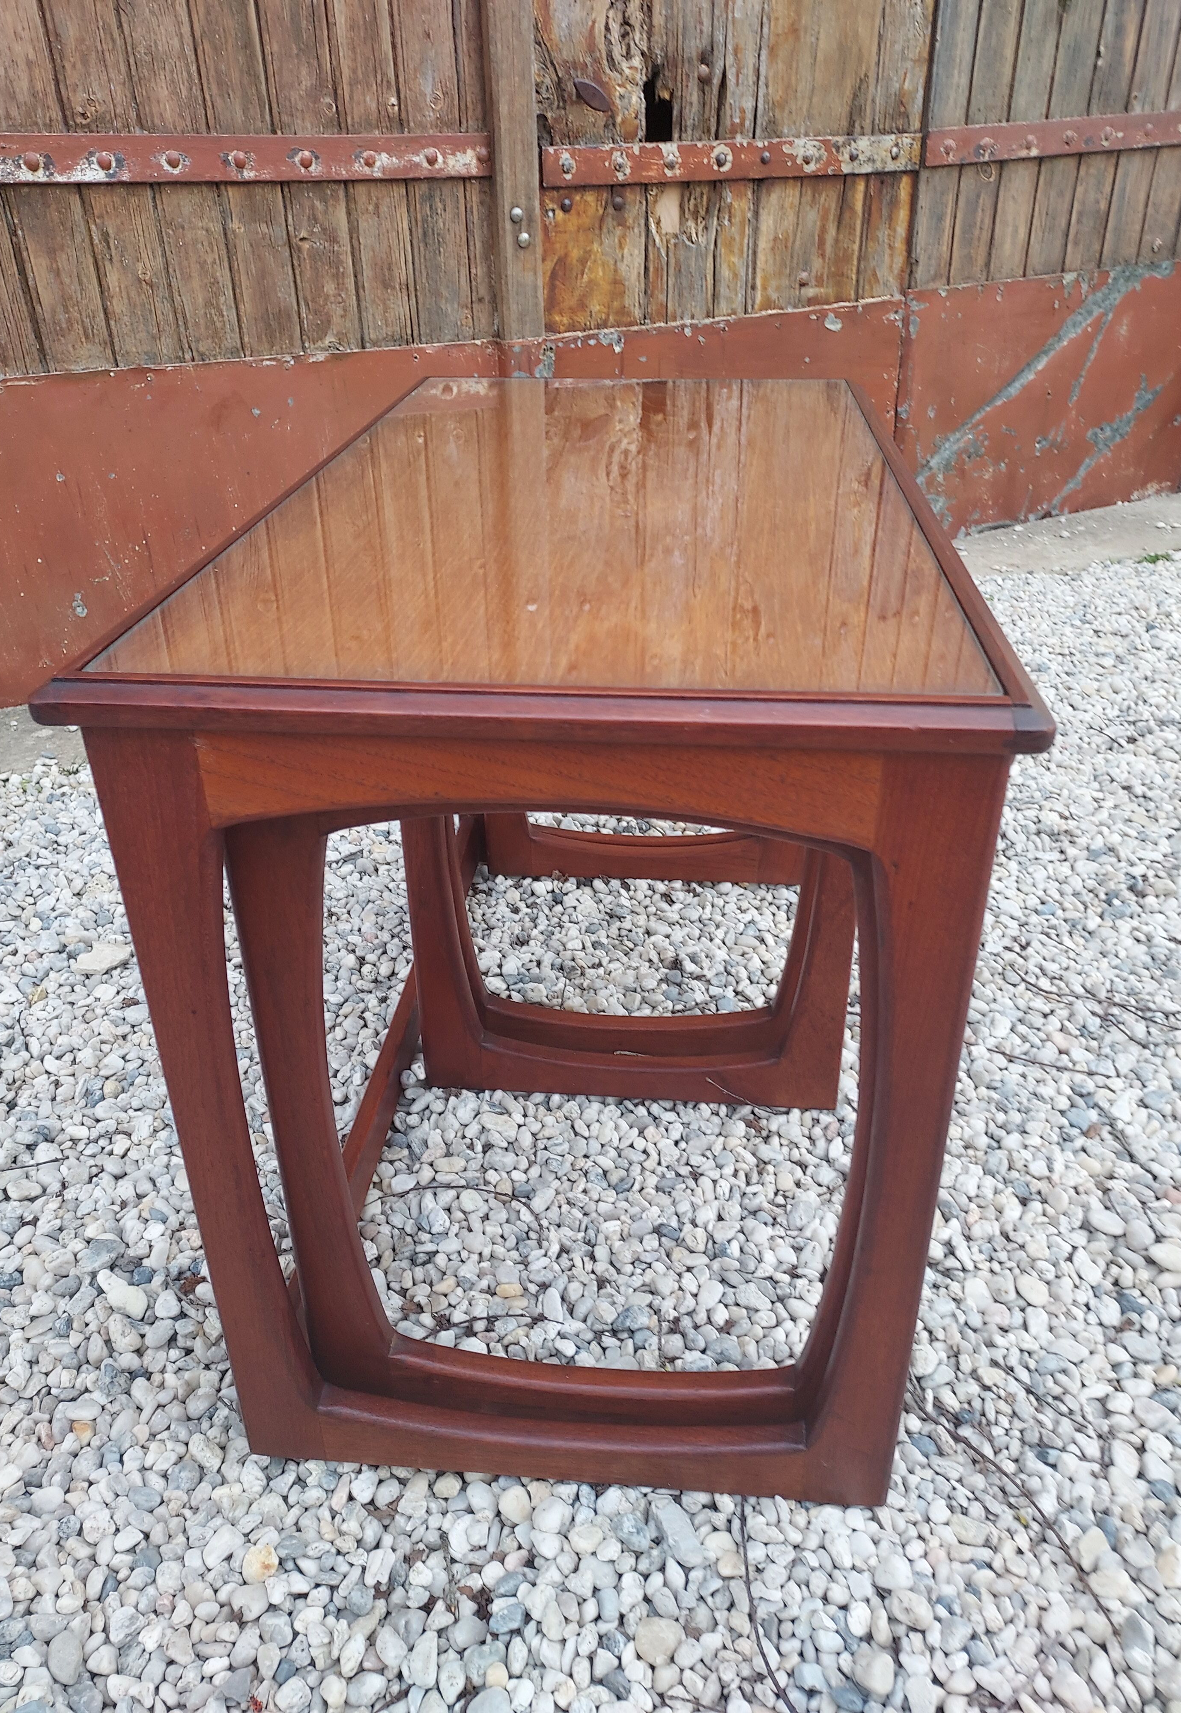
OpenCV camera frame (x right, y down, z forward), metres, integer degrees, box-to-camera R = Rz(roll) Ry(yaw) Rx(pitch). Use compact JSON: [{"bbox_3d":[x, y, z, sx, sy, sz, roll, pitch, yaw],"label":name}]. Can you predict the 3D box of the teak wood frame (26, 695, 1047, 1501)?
[{"bbox_3d":[0.009,-0.017,0.872,0.400,0.520,0.680,2,32,5],"label":"teak wood frame"}]

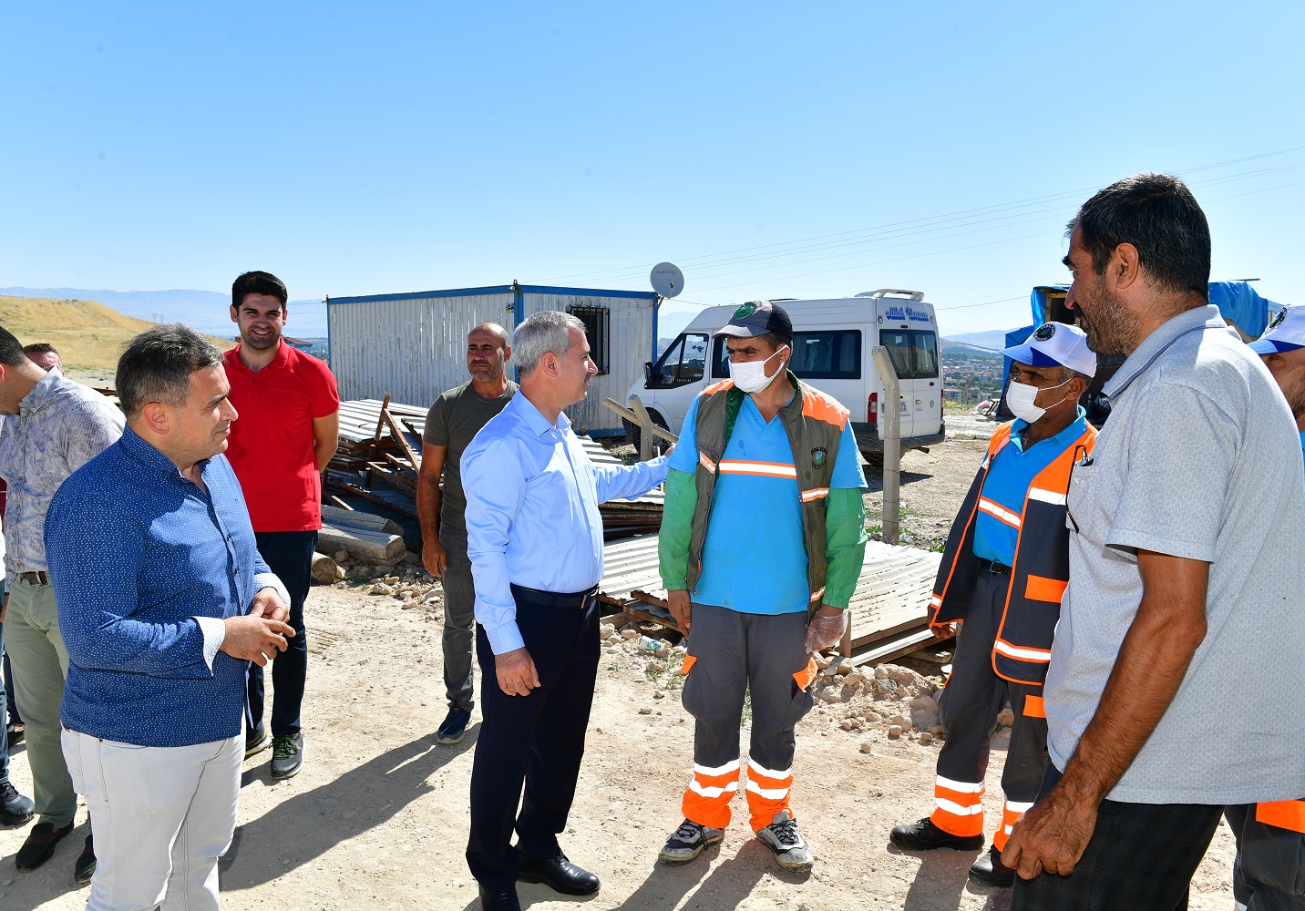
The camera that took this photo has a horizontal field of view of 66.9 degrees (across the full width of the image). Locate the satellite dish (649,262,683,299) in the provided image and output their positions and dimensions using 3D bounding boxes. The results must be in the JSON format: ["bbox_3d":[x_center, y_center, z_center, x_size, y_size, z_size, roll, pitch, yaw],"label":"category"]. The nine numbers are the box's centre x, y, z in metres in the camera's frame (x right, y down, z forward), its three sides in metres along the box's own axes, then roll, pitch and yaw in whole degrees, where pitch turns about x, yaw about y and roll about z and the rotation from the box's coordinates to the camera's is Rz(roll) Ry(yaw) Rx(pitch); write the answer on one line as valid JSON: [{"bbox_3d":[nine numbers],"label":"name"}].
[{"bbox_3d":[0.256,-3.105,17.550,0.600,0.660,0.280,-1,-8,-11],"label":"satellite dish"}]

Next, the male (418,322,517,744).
[{"bbox_3d":[-0.690,0.312,4.100,0.510,1.710,0.360,2,7,17],"label":"male"}]

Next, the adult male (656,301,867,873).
[{"bbox_3d":[0.341,0.395,3.080,0.630,1.730,0.400,3,7,19],"label":"adult male"}]

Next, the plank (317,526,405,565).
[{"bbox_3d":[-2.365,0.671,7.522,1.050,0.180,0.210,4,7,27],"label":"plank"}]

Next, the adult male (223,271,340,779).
[{"bbox_3d":[-1.383,0.237,3.577,0.530,1.780,0.380,0,6,-3],"label":"adult male"}]

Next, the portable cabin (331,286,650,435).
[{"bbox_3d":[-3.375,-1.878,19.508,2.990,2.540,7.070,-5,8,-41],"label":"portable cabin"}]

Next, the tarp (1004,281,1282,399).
[{"bbox_3d":[9.812,-2.338,20.000,4.900,2.300,2.400,2,6,11],"label":"tarp"}]

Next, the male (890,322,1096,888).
[{"bbox_3d":[1.098,0.445,3.094,0.480,1.700,0.560,-4,8,-36],"label":"male"}]

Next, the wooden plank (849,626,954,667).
[{"bbox_3d":[1.436,0.968,5.170,1.050,0.090,0.120,-5,8,-39],"label":"wooden plank"}]

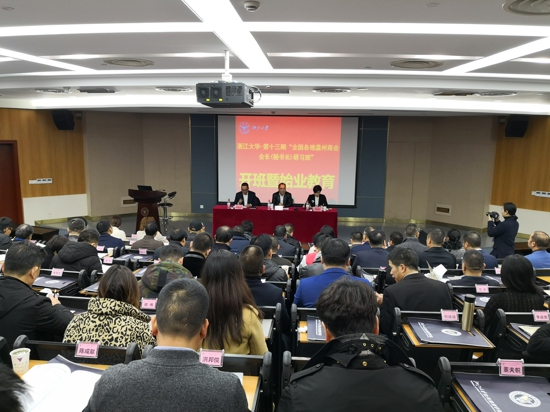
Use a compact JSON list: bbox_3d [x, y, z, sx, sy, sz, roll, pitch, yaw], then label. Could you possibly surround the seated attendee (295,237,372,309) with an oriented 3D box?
[{"bbox_3d":[0.349,0.792,2.997,0.520,1.240,0.750,1,9,3],"label":"seated attendee"}]

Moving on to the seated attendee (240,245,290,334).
[{"bbox_3d":[-0.137,0.827,3.025,0.500,1.220,0.750,2,9,5],"label":"seated attendee"}]

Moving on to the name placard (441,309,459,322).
[{"bbox_3d":[1.024,0.641,2.510,0.100,0.070,0.025,1,9,1],"label":"name placard"}]

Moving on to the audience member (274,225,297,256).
[{"bbox_3d":[0.097,0.833,5.726,0.500,1.220,0.700,1,9,4],"label":"audience member"}]

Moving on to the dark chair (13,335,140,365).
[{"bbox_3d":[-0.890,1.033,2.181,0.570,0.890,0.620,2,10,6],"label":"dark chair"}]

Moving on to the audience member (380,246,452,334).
[{"bbox_3d":[0.849,0.844,2.971,0.500,1.220,0.780,0,9,-5],"label":"audience member"}]

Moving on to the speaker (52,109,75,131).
[{"bbox_3d":[-5.522,-2.272,11.196,0.380,0.550,0.370,2,27,9],"label":"speaker"}]

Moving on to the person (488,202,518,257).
[{"bbox_3d":[3.758,0.747,7.120,0.520,1.620,0.500,7,11,35],"label":"person"}]

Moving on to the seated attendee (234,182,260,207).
[{"bbox_3d":[-0.664,0.143,9.505,0.520,1.270,0.750,2,9,5],"label":"seated attendee"}]

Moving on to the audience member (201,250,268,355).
[{"bbox_3d":[-0.224,0.816,2.319,0.480,1.270,0.780,1,10,4],"label":"audience member"}]

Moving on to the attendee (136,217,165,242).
[{"bbox_3d":[-1.909,0.752,6.892,0.460,1.230,0.780,2,10,10],"label":"attendee"}]

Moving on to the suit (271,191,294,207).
[{"bbox_3d":[0.169,-0.016,9.969,0.500,0.640,0.400,1,10,4],"label":"suit"}]

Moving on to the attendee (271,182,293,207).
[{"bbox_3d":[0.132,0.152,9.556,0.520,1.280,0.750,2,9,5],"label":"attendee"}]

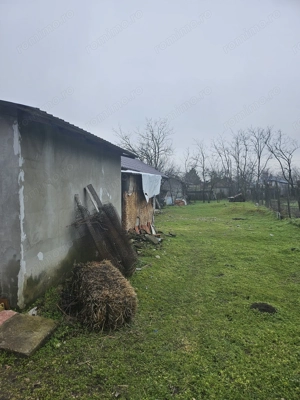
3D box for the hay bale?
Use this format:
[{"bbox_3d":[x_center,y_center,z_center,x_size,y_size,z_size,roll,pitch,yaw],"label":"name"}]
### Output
[{"bbox_3d":[-0.600,1.165,3.390,0.530,0.410,0.900,-2,4,-23],"label":"hay bale"}]

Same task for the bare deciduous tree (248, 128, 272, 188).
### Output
[{"bbox_3d":[10.760,-3.700,26.800,2.400,6.900,2.400,0,4,0],"label":"bare deciduous tree"}]

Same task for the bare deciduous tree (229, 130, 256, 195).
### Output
[{"bbox_3d":[8.670,-3.360,25.800,2.600,6.300,2.600,0,4,0],"label":"bare deciduous tree"}]

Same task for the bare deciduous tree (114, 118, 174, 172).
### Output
[{"bbox_3d":[-0.480,-3.500,23.800,5.200,6.900,4.800,0,4,0],"label":"bare deciduous tree"}]

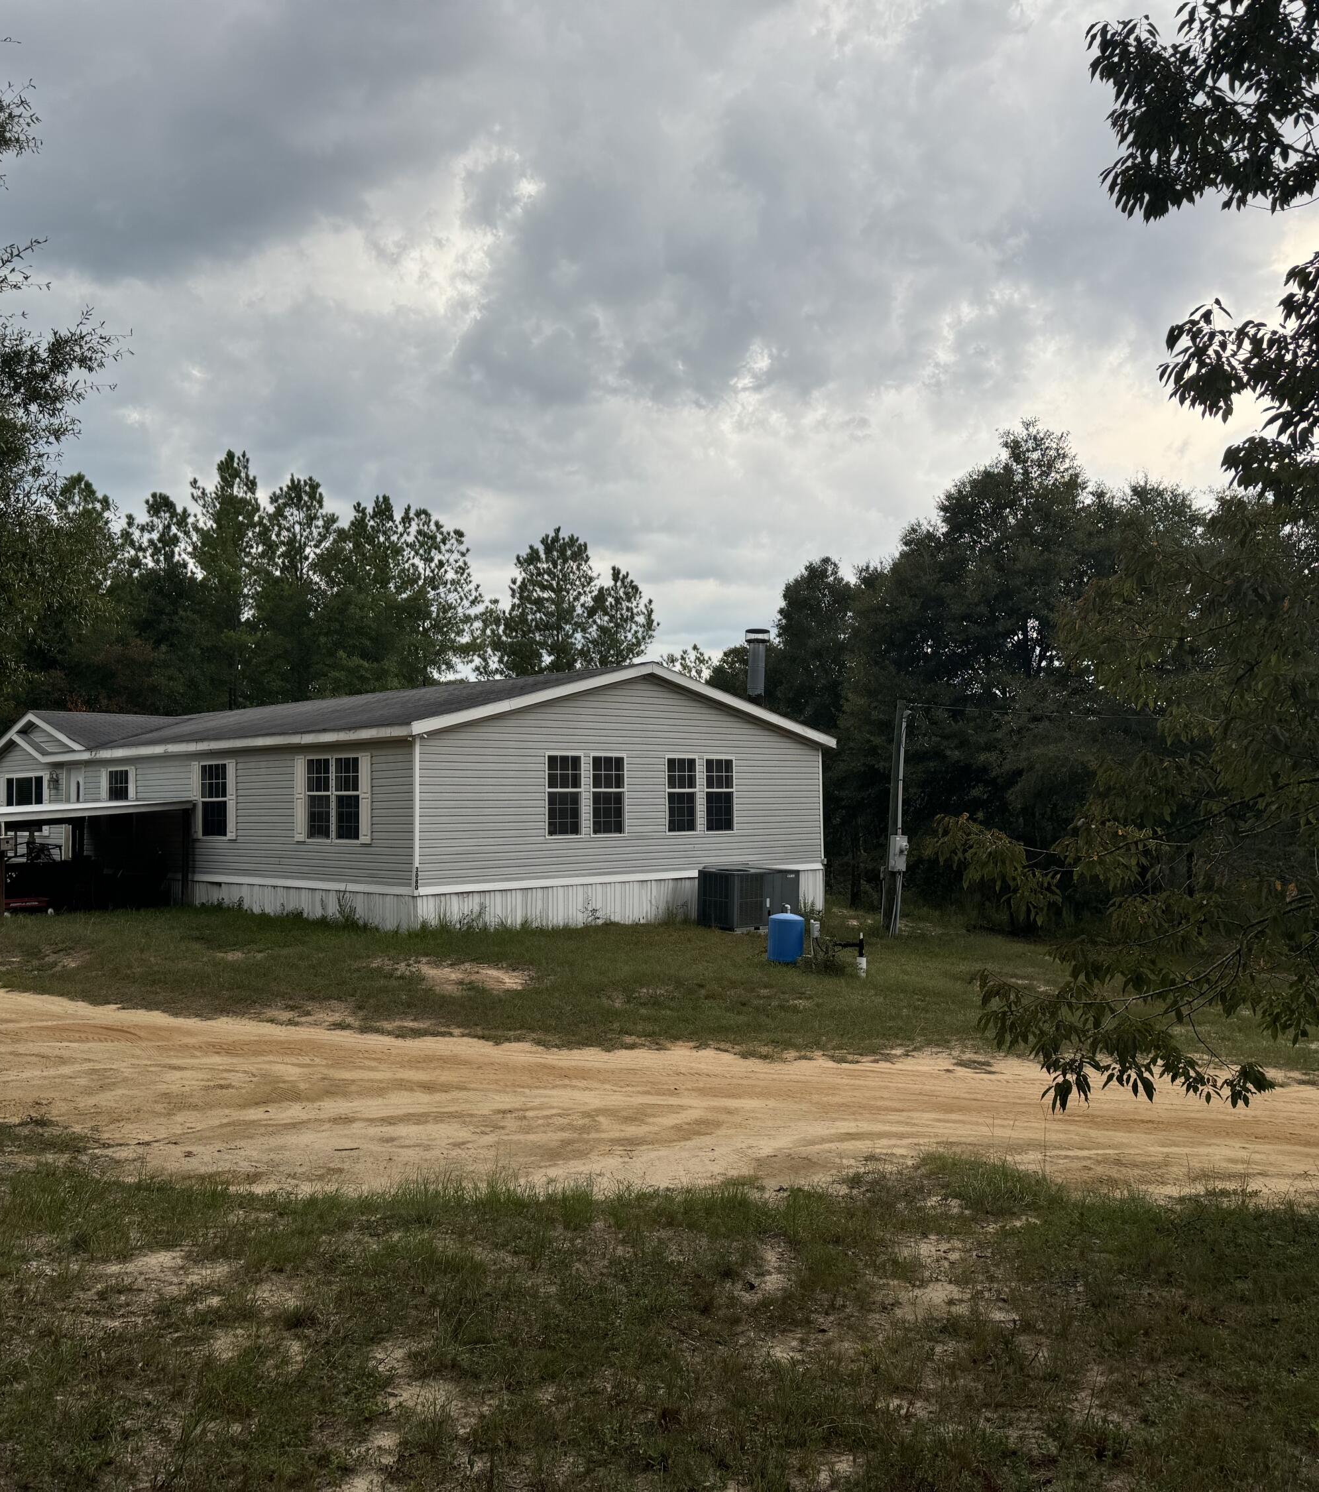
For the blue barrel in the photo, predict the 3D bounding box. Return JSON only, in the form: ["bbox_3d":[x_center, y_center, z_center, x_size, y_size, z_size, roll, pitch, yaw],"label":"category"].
[{"bbox_3d":[1.558,2.363,16.900,0.445,0.635,0.445,-1,-2,0],"label":"blue barrel"}]

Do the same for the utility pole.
[{"bbox_3d":[3.704,1.109,21.445,0.290,3.647,0.280,2,-2,0],"label":"utility pole"}]

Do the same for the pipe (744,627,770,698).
[{"bbox_3d":[1.836,-1.455,26.415,0.472,1.573,0.472,-1,-2,0],"label":"pipe"}]

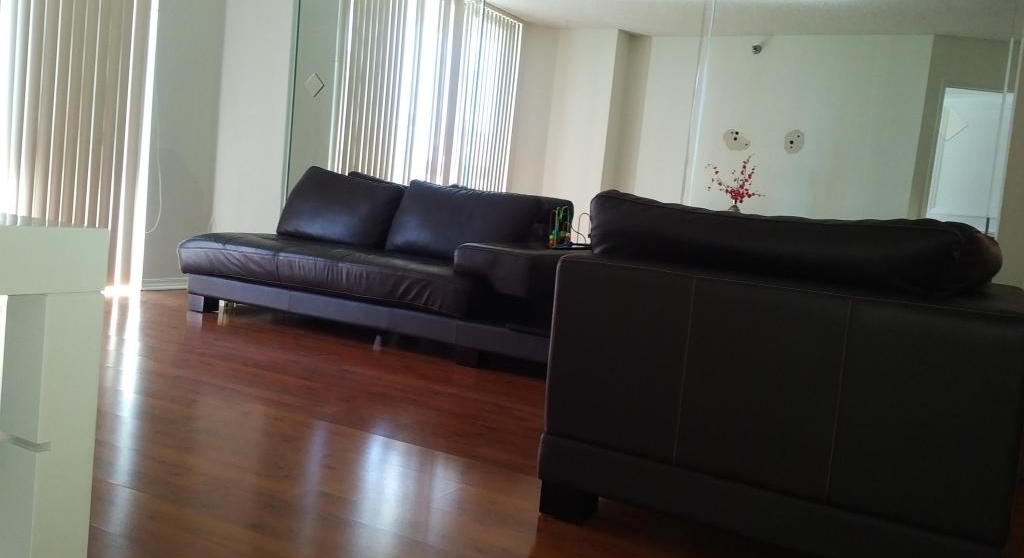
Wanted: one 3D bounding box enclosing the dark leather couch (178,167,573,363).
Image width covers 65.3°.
[{"bbox_3d":[-0.660,-0.139,4.402,2.439,0.884,0.945,8,5,30],"label":"dark leather couch"}]

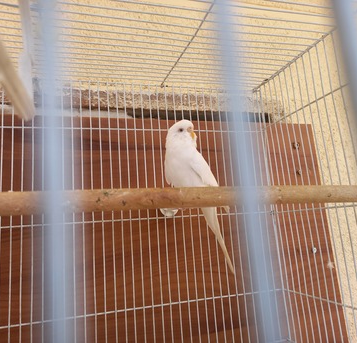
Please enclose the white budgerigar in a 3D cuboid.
[{"bbox_3d":[0.030,0.030,0.363,0.050,0.172,0.087,-13,-13,39],"label":"white budgerigar"}]

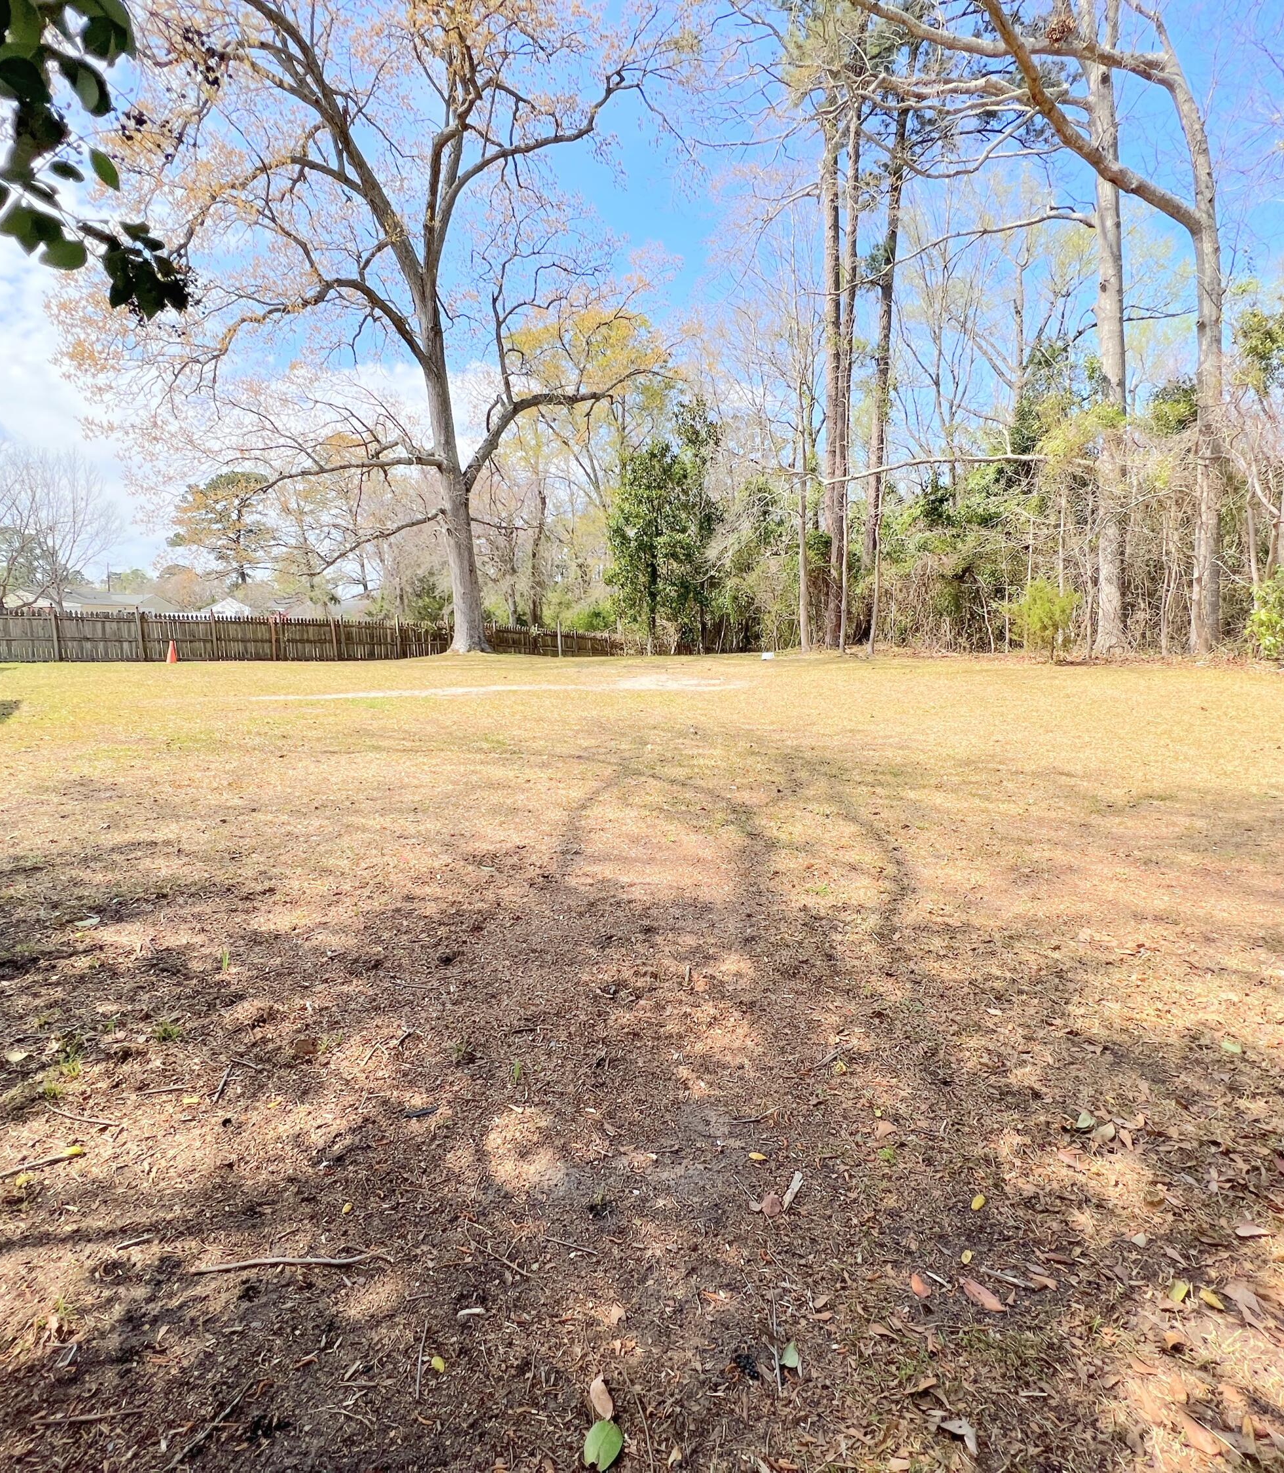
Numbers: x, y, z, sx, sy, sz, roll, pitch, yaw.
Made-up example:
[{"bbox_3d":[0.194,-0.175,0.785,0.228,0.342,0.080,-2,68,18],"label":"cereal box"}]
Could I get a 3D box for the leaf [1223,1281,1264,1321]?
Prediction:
[{"bbox_3d":[1.003,0.942,1.233,0.048,0.020,0.090,3,9,23],"label":"leaf"}]

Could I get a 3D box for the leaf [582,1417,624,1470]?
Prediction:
[{"bbox_3d":[-0.054,0.989,1.029,0.047,0.015,0.061,1,8,15],"label":"leaf"}]

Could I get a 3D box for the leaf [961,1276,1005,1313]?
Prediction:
[{"bbox_3d":[0.577,0.947,1.251,0.038,0.018,0.080,-7,10,-36],"label":"leaf"}]

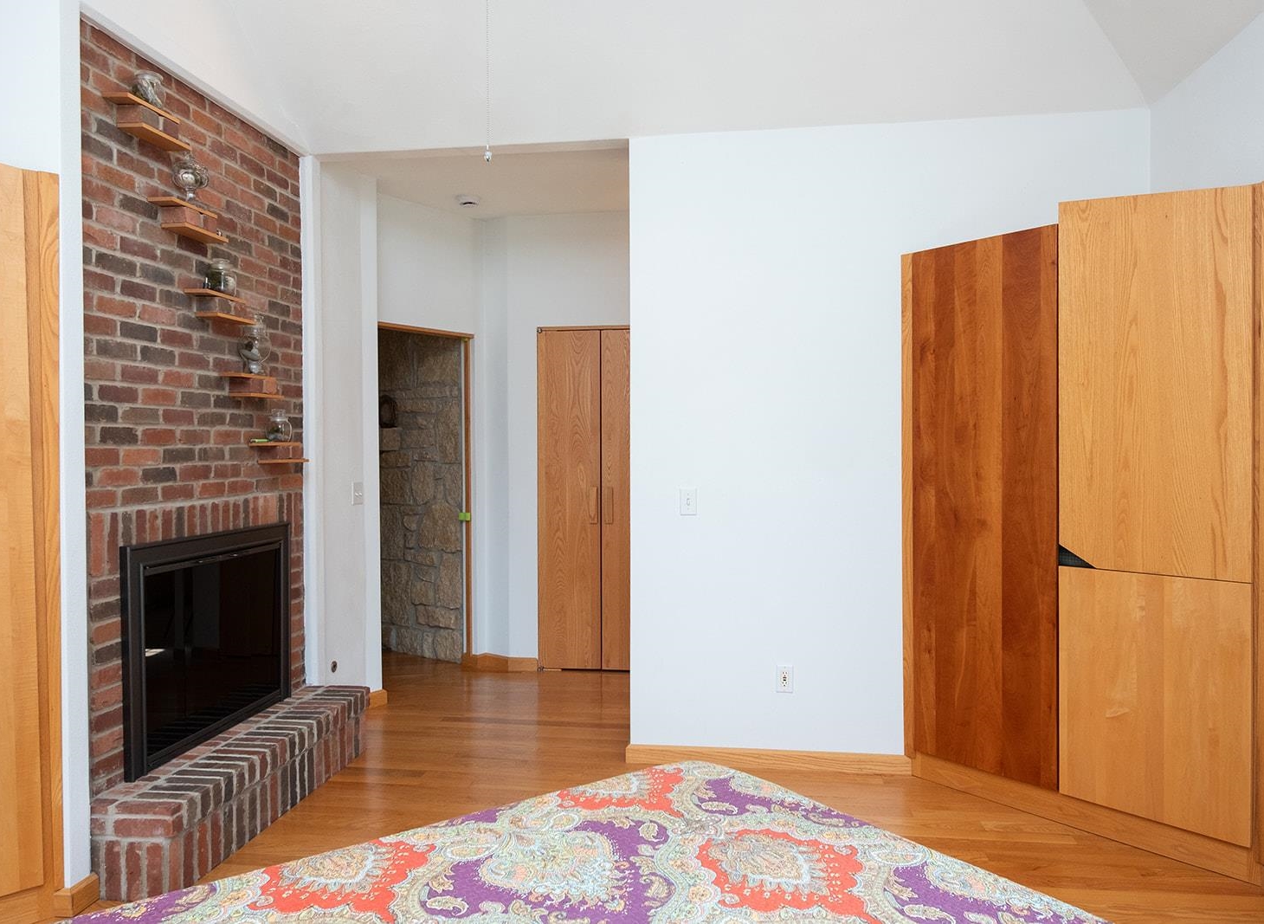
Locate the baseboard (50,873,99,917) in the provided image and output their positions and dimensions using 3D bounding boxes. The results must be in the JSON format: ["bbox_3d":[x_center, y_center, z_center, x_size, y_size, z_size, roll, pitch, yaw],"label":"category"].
[{"bbox_3d":[-1.619,1.264,2.707,0.050,0.077,0.125,0,1,8],"label":"baseboard"}]

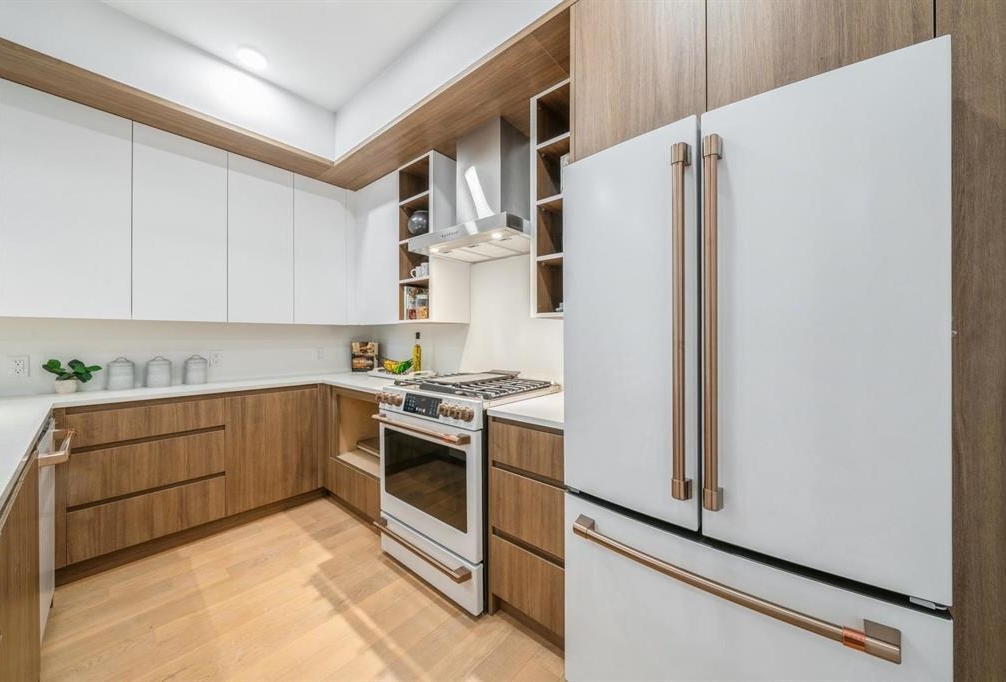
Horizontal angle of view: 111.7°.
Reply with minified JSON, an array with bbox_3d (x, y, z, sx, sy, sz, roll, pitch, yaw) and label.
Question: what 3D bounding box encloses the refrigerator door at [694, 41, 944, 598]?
[{"bbox_3d":[0.699,-0.036,0.782,0.413,1.110,0.125,0,0,39],"label":"refrigerator door"}]

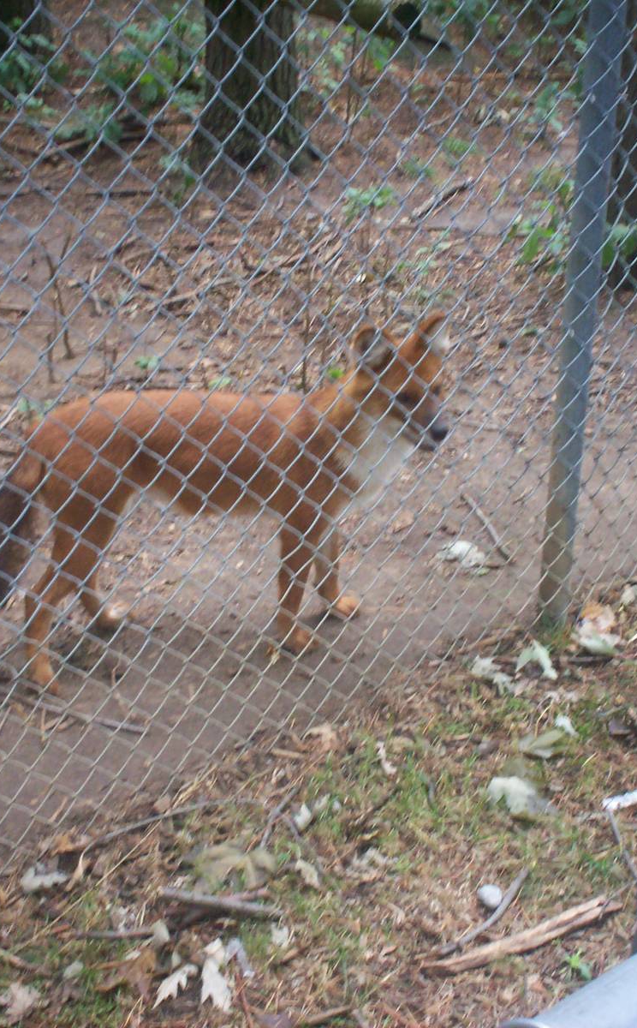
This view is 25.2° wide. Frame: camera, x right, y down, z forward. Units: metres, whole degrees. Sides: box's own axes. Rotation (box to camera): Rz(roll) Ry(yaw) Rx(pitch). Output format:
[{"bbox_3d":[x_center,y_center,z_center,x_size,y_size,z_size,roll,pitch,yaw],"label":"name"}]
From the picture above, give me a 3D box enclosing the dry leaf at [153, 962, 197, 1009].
[{"bbox_3d":[-0.195,0.644,1.945,0.042,0.022,0.085,17,30,30],"label":"dry leaf"}]

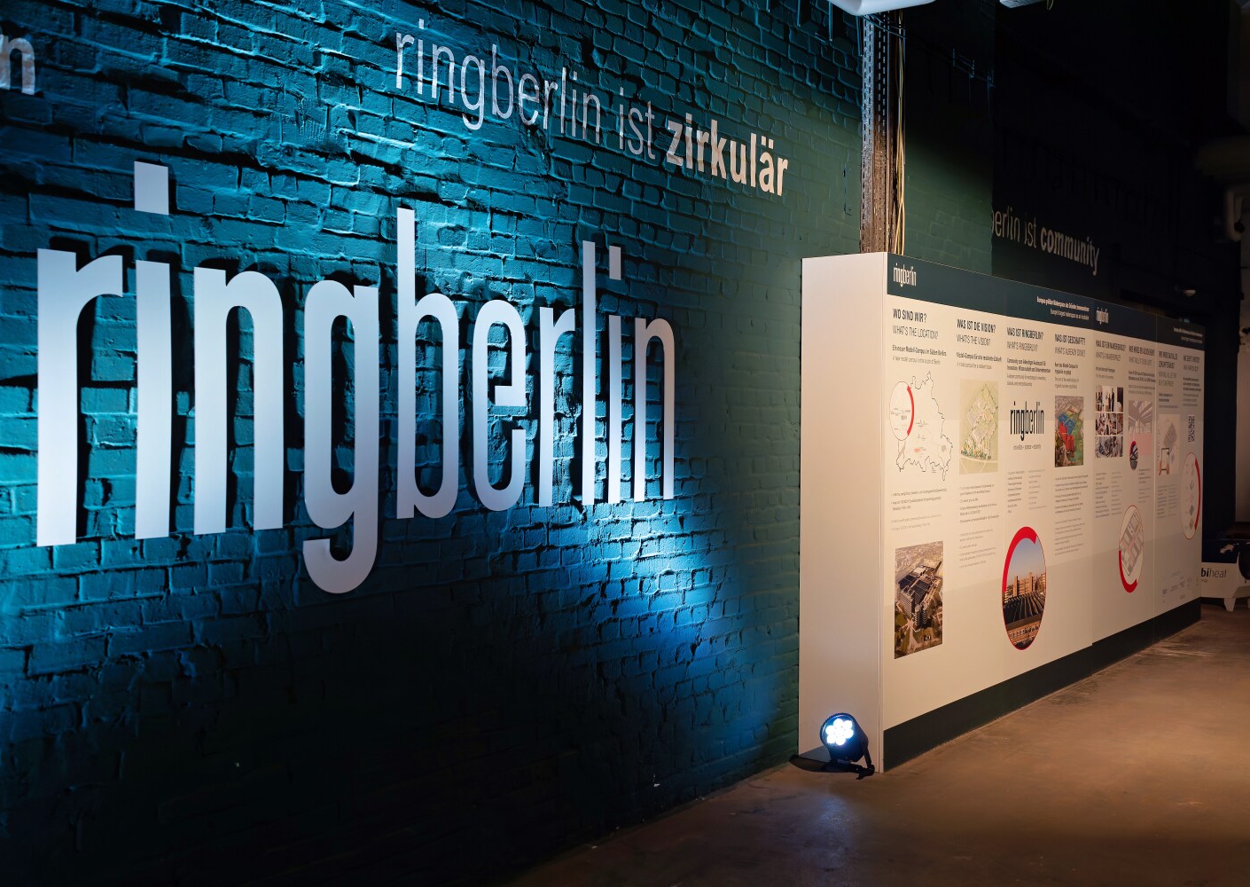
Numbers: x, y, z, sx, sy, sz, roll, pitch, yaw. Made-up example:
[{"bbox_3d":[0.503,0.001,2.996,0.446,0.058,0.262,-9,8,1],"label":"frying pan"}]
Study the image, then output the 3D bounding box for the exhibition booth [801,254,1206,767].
[{"bbox_3d":[2.843,0.288,8.571,0.456,2.450,5.917,1,1,37],"label":"exhibition booth"}]

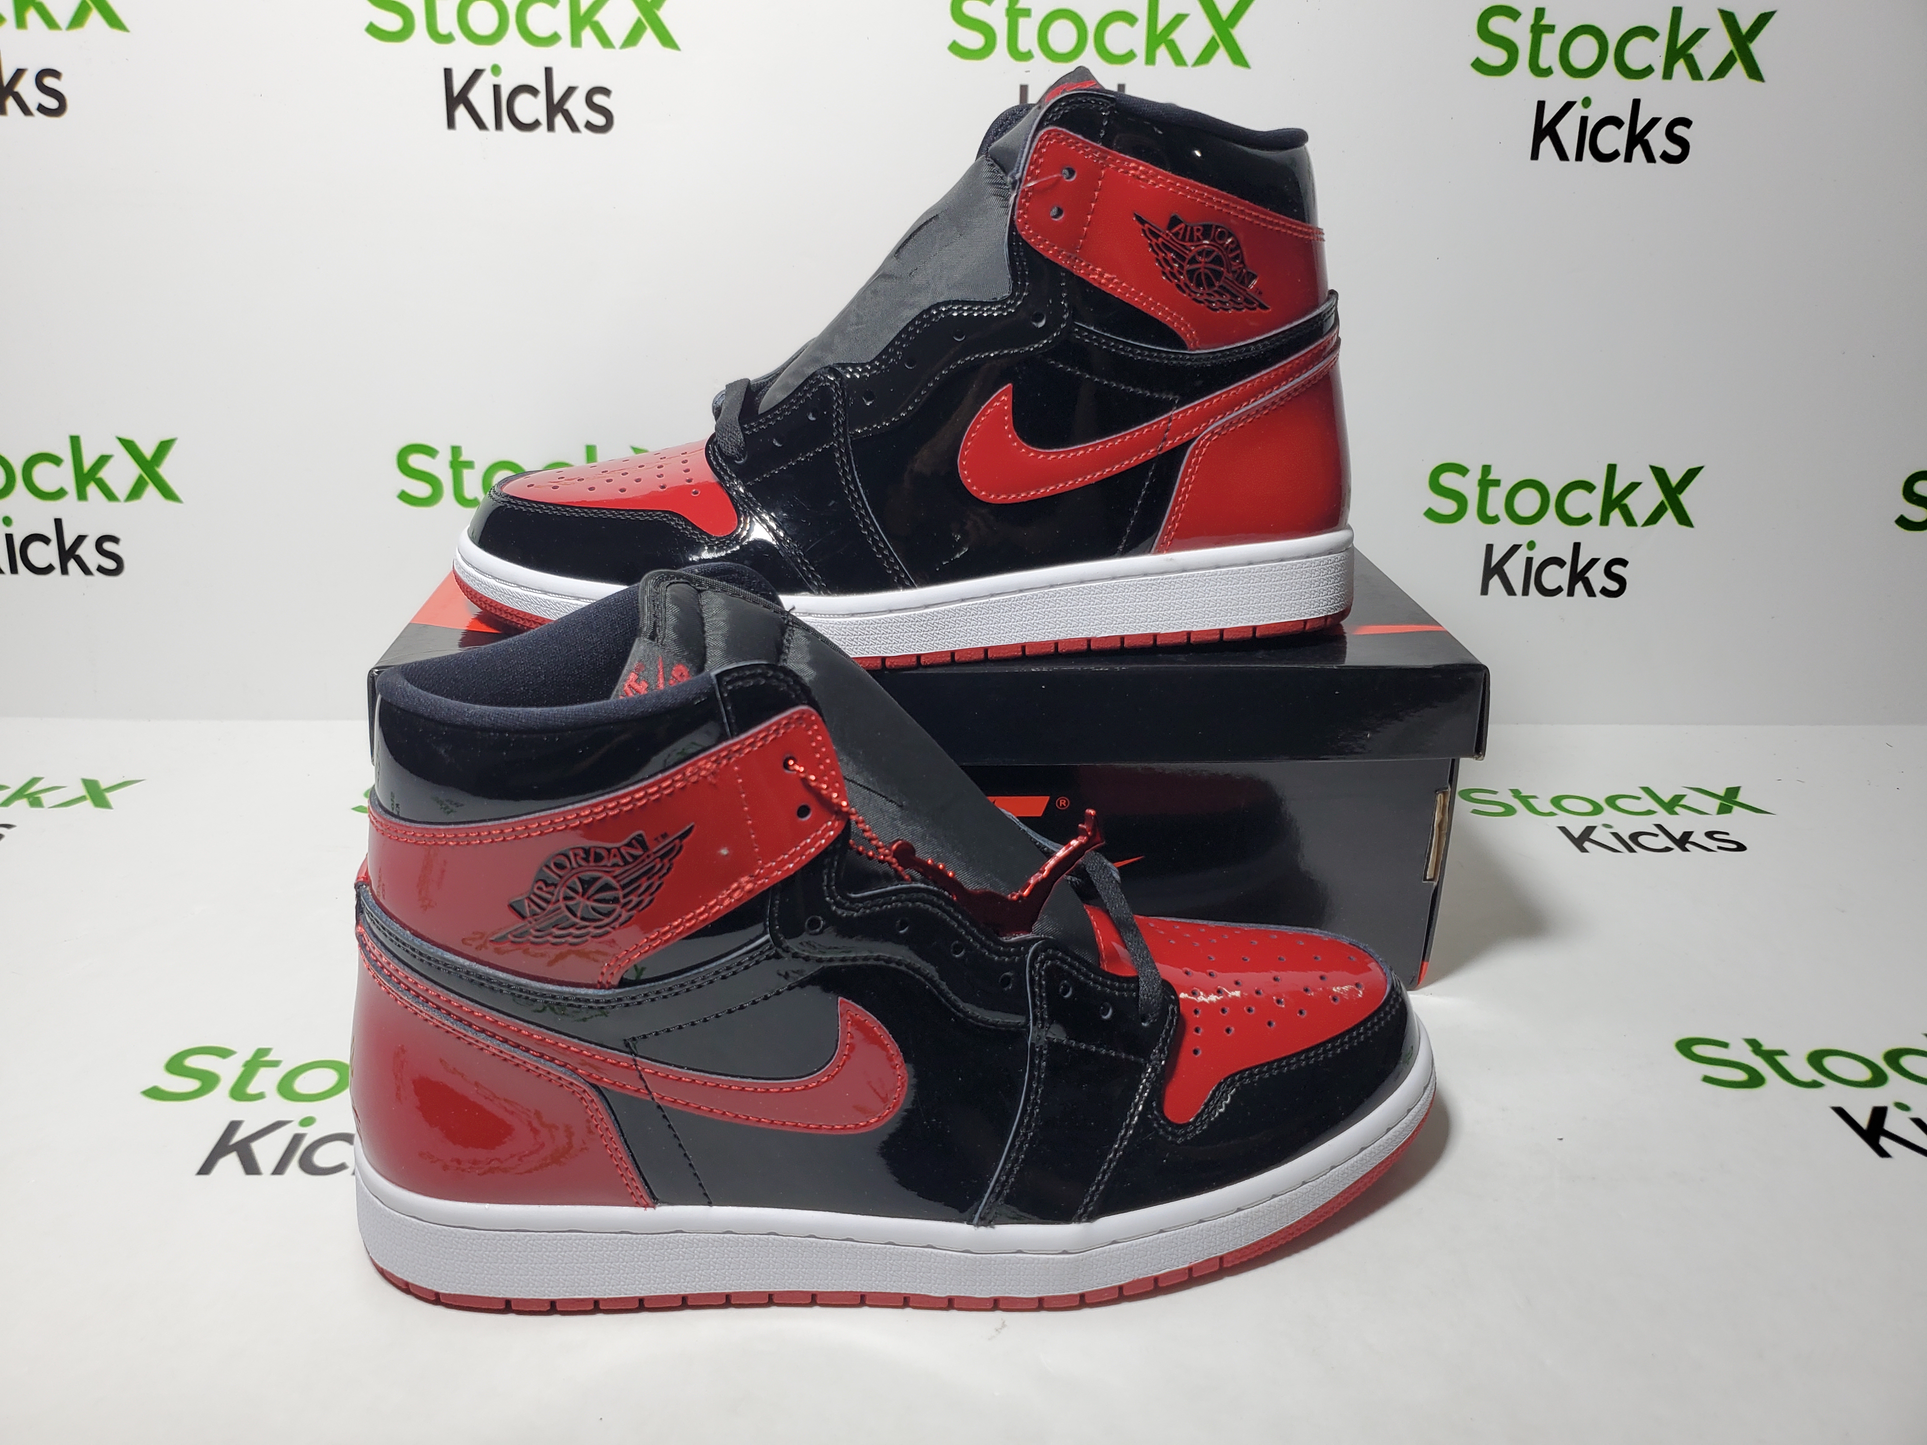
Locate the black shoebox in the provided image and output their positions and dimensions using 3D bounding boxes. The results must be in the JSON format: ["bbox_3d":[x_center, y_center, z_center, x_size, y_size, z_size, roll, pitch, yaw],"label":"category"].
[{"bbox_3d":[-0.015,-0.006,0.583,0.350,0.124,0.230,0,23,-4],"label":"black shoebox"}]

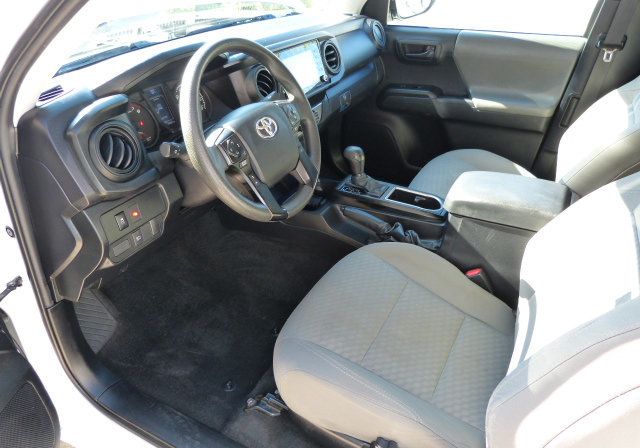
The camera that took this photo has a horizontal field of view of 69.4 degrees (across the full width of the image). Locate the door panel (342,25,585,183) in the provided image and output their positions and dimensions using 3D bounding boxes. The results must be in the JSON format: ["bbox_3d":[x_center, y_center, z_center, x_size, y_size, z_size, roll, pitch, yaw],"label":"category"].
[{"bbox_3d":[0.490,-0.452,1.868,0.910,0.640,0.140,15,35,24],"label":"door panel"}]

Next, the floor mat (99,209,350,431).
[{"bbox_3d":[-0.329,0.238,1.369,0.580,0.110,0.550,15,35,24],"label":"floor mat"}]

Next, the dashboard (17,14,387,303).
[{"bbox_3d":[-0.208,-0.353,1.393,0.440,0.445,1.420,15,35,24],"label":"dashboard"}]

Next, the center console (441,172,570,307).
[{"bbox_3d":[0.482,0.038,1.200,0.285,0.290,0.205,15,35,24],"label":"center console"}]

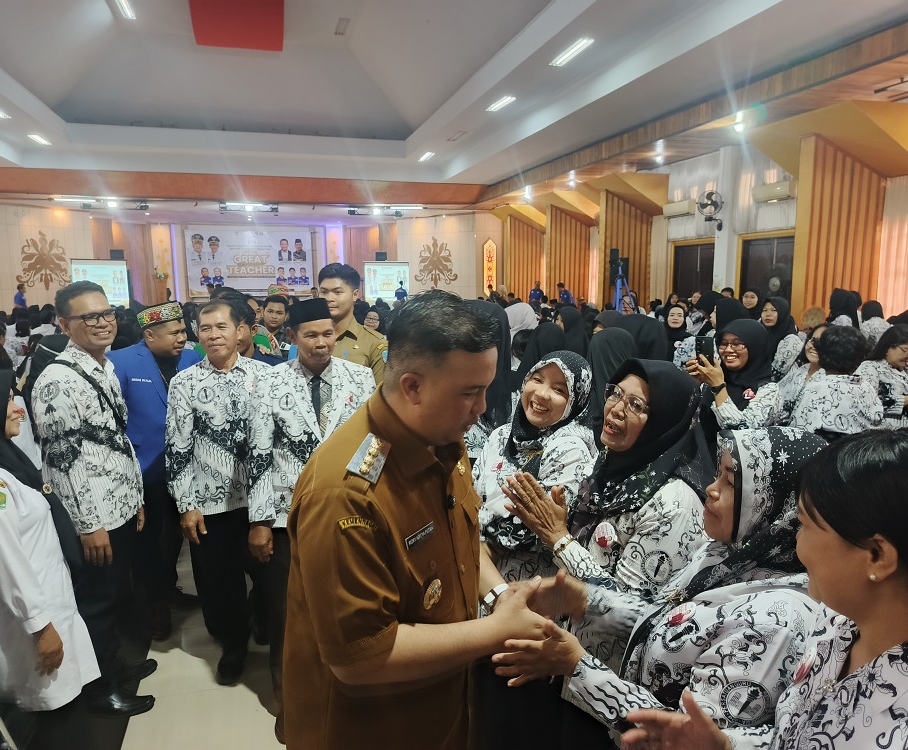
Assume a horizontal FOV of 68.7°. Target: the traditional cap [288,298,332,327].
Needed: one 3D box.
[{"bbox_3d":[-0.553,-0.237,2.542,0.165,0.095,0.215,-13,10,-31],"label":"traditional cap"}]

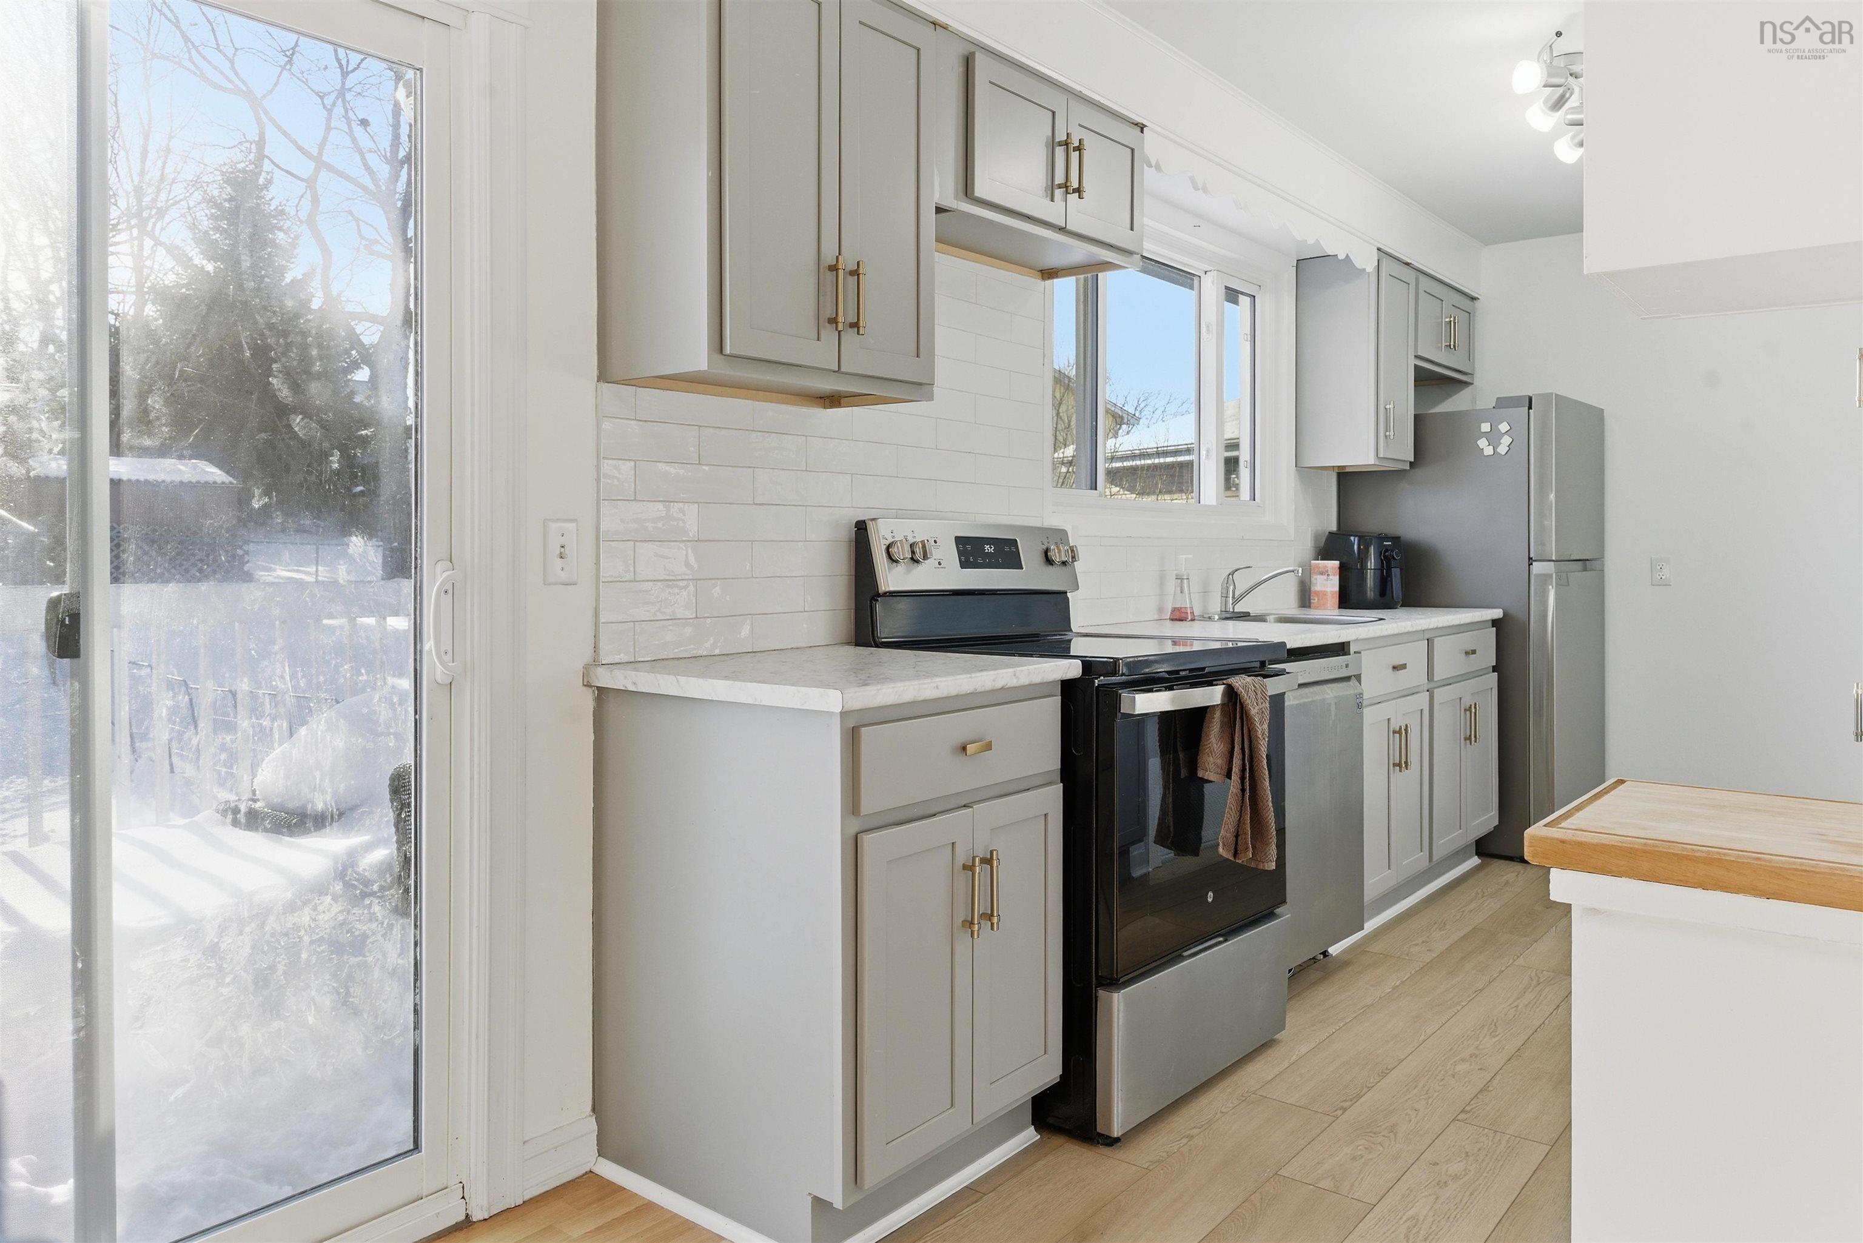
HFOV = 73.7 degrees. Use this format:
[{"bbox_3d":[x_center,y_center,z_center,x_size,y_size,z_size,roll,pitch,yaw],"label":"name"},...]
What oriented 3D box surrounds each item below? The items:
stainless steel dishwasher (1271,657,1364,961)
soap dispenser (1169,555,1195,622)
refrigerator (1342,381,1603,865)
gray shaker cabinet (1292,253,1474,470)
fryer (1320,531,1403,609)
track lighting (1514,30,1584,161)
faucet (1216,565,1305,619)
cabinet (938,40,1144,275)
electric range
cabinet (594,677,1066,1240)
[{"bbox_3d":[0.794,0.517,3.452,0.608,0.864,0.607,2,4,40],"label":"stainless steel dishwasher"},{"bbox_3d":[0.771,-0.103,3.825,0.068,0.200,0.068,0,3,0],"label":"soap dispenser"},{"bbox_3d":[2.169,0.016,4.971,0.735,1.696,0.730,2,4,40],"label":"refrigerator"},{"bbox_3d":[1.819,-0.952,4.883,0.320,0.744,1.112,2,4,40],"label":"gray shaker cabinet"},{"bbox_3d":[1.614,-0.189,4.648,0.260,0.280,0.330,-2,3,-32],"label":"fryer"},{"bbox_3d":[1.737,-1.383,3.243,0.220,0.200,0.650,2,4,40],"label":"track lighting"},{"bbox_3d":[1.077,-0.099,4.058,0.230,0.166,0.180,2,4,40],"label":"faucet"},{"bbox_3d":[0.162,-1.051,2.907,0.317,0.329,0.793,2,4,40],"label":"cabinet"},{"bbox_3d":[0.337,0.378,2.826,0.725,1.208,0.753,2,4,40],"label":"electric range"},{"bbox_3d":[-0.181,0.563,2.312,0.642,0.896,0.594,2,4,40],"label":"cabinet"}]

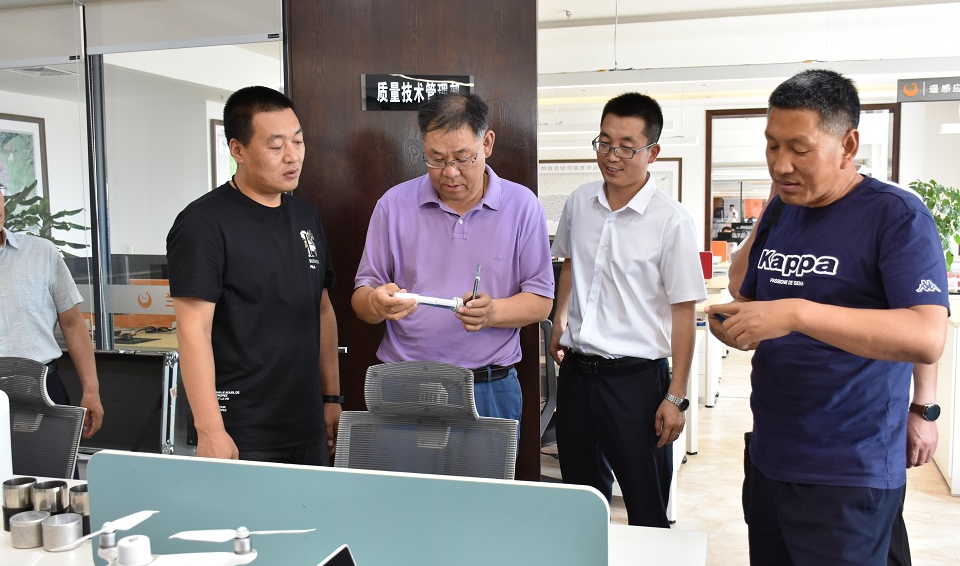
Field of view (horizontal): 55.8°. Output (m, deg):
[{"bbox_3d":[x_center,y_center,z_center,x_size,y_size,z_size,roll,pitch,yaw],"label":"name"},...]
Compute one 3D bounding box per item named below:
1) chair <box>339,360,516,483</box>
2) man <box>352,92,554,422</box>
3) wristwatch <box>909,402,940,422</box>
[{"bbox_3d":[-0.192,0.745,2.067,0.600,1.054,0.620,1,5,16],"label":"chair"},{"bbox_3d":[-0.066,0.377,2.393,0.530,1.737,0.460,0,4,2],"label":"man"},{"bbox_3d":[1.227,0.355,2.500,0.068,0.046,0.060,-1,4,-10],"label":"wristwatch"}]

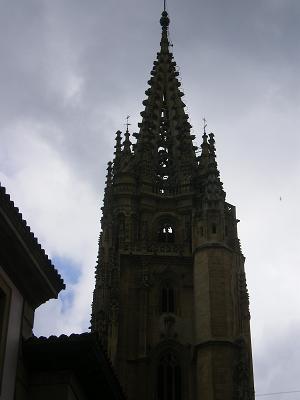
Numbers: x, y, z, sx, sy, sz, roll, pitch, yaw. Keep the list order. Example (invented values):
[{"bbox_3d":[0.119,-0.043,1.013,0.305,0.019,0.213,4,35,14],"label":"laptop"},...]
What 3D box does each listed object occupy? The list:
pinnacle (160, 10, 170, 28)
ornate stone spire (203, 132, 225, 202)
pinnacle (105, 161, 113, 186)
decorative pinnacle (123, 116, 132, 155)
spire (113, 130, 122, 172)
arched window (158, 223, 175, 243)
[{"bbox_3d":[1.560,-18.219,101.238,1.010,2.290,1.010,2,-37,-2],"label":"pinnacle"},{"bbox_3d":[5.189,-3.004,83.930,1.800,6.680,1.800,2,-37,-2],"label":"ornate stone spire"},{"bbox_3d":[-3.461,-2.326,84.646,0.670,2.490,0.670,2,-37,-2],"label":"pinnacle"},{"bbox_3d":[-1.945,-5.745,88.444,0.870,4.240,0.870,2,-37,-2],"label":"decorative pinnacle"},{"bbox_3d":[-2.881,-4.516,90.643,0.890,4.490,0.890,2,-37,-2],"label":"spire"},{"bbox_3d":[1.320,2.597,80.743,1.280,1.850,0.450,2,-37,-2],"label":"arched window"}]

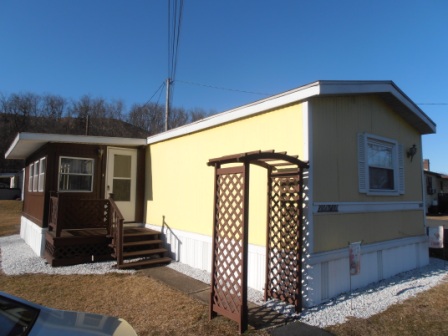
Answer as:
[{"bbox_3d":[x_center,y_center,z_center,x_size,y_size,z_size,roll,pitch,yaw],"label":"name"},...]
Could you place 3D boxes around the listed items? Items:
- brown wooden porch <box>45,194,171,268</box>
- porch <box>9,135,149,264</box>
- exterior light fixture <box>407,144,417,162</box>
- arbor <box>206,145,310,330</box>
[{"bbox_3d":[-2.633,1.340,7.062,2.309,1.510,1.968,5,-7,-38],"label":"brown wooden porch"},{"bbox_3d":[-4.779,0.759,9.551,3.093,3.049,4.810,5,-7,-38],"label":"porch"},{"bbox_3d":[4.002,-0.322,6.591,0.141,0.355,0.163,5,-7,-38],"label":"exterior light fixture"},{"bbox_3d":[0.433,0.844,4.100,1.228,2.102,0.696,5,-7,-38],"label":"arbor"}]

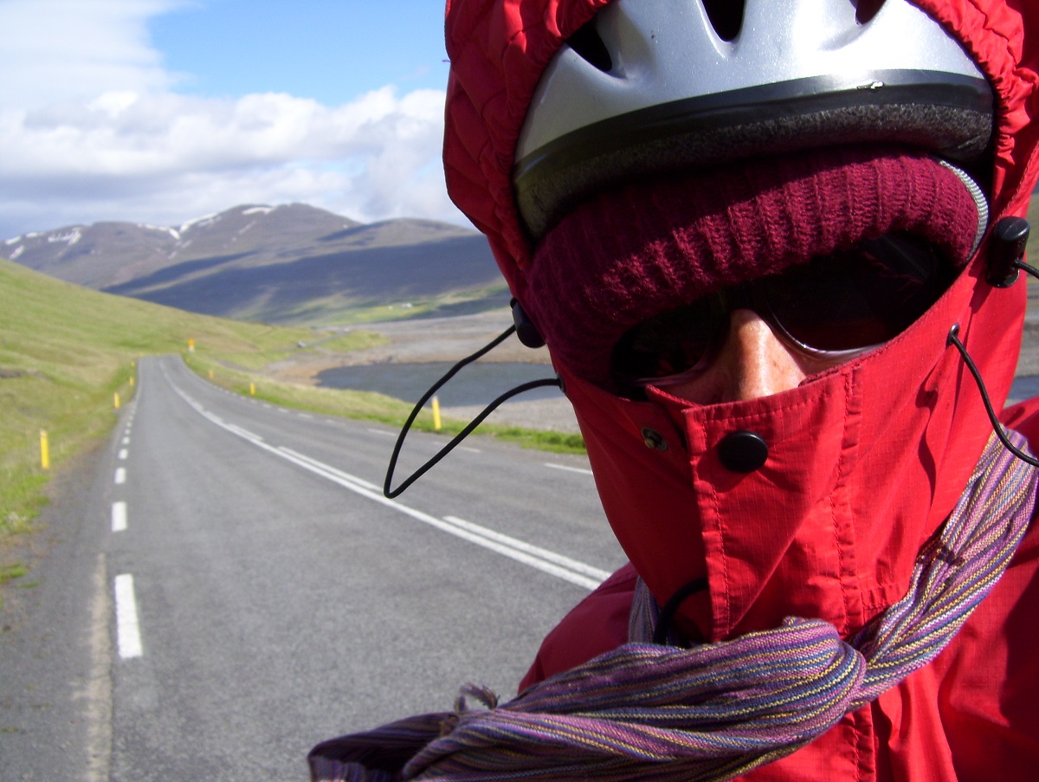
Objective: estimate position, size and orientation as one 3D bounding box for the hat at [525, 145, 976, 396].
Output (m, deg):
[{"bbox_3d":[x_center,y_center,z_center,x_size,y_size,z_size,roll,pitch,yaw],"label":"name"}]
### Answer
[{"bbox_3d":[0.091,-0.096,0.472,0.190,0.170,0.225,-12,-15,15],"label":"hat"}]

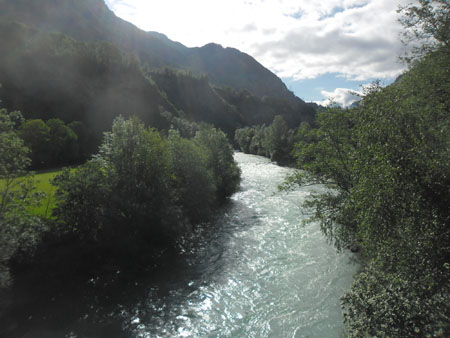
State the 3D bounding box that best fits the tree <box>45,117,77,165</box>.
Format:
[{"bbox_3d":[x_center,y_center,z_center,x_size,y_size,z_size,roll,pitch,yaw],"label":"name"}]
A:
[{"bbox_3d":[-35.165,-5.843,76.000,6.717,9.866,6.516,0,4,0],"label":"tree"}]

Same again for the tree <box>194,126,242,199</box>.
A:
[{"bbox_3d":[-0.918,-0.796,43.000,5.463,9.026,5.299,0,4,0],"label":"tree"}]

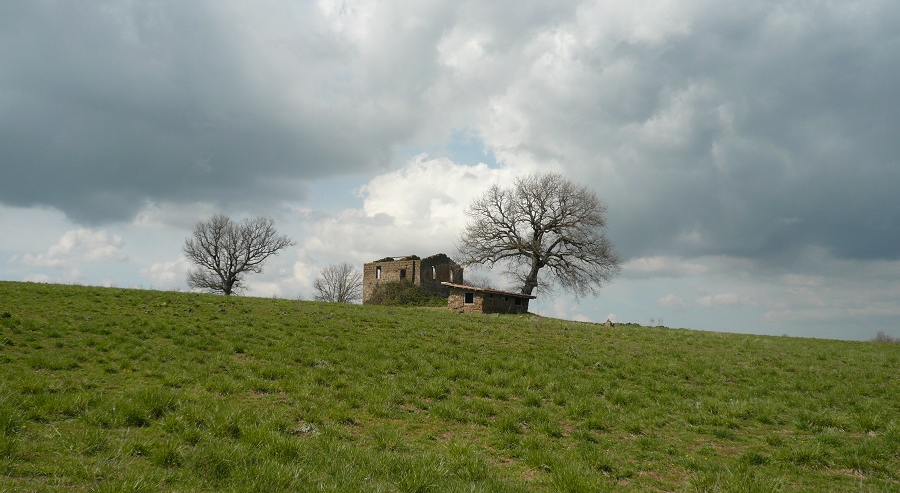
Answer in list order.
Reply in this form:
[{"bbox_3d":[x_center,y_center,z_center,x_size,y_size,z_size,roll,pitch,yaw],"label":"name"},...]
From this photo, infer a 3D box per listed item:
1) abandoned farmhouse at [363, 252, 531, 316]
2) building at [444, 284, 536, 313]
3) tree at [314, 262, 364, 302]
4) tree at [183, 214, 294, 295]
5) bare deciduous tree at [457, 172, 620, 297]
[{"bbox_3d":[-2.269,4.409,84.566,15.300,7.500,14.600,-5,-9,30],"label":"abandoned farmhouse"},{"bbox_3d":[4.365,5.910,78.510,5.000,3.450,12.300,-5,-9,30],"label":"building"},{"bbox_3d":[-15.563,5.306,103.000,7.548,6.367,7.171,0,-8,0],"label":"tree"},{"bbox_3d":[-28.114,1.199,97.000,14.346,11.192,13.629,0,-8,0],"label":"tree"},{"bbox_3d":[10.514,-0.827,86.000,18.678,16.066,17.744,0,-8,0],"label":"bare deciduous tree"}]

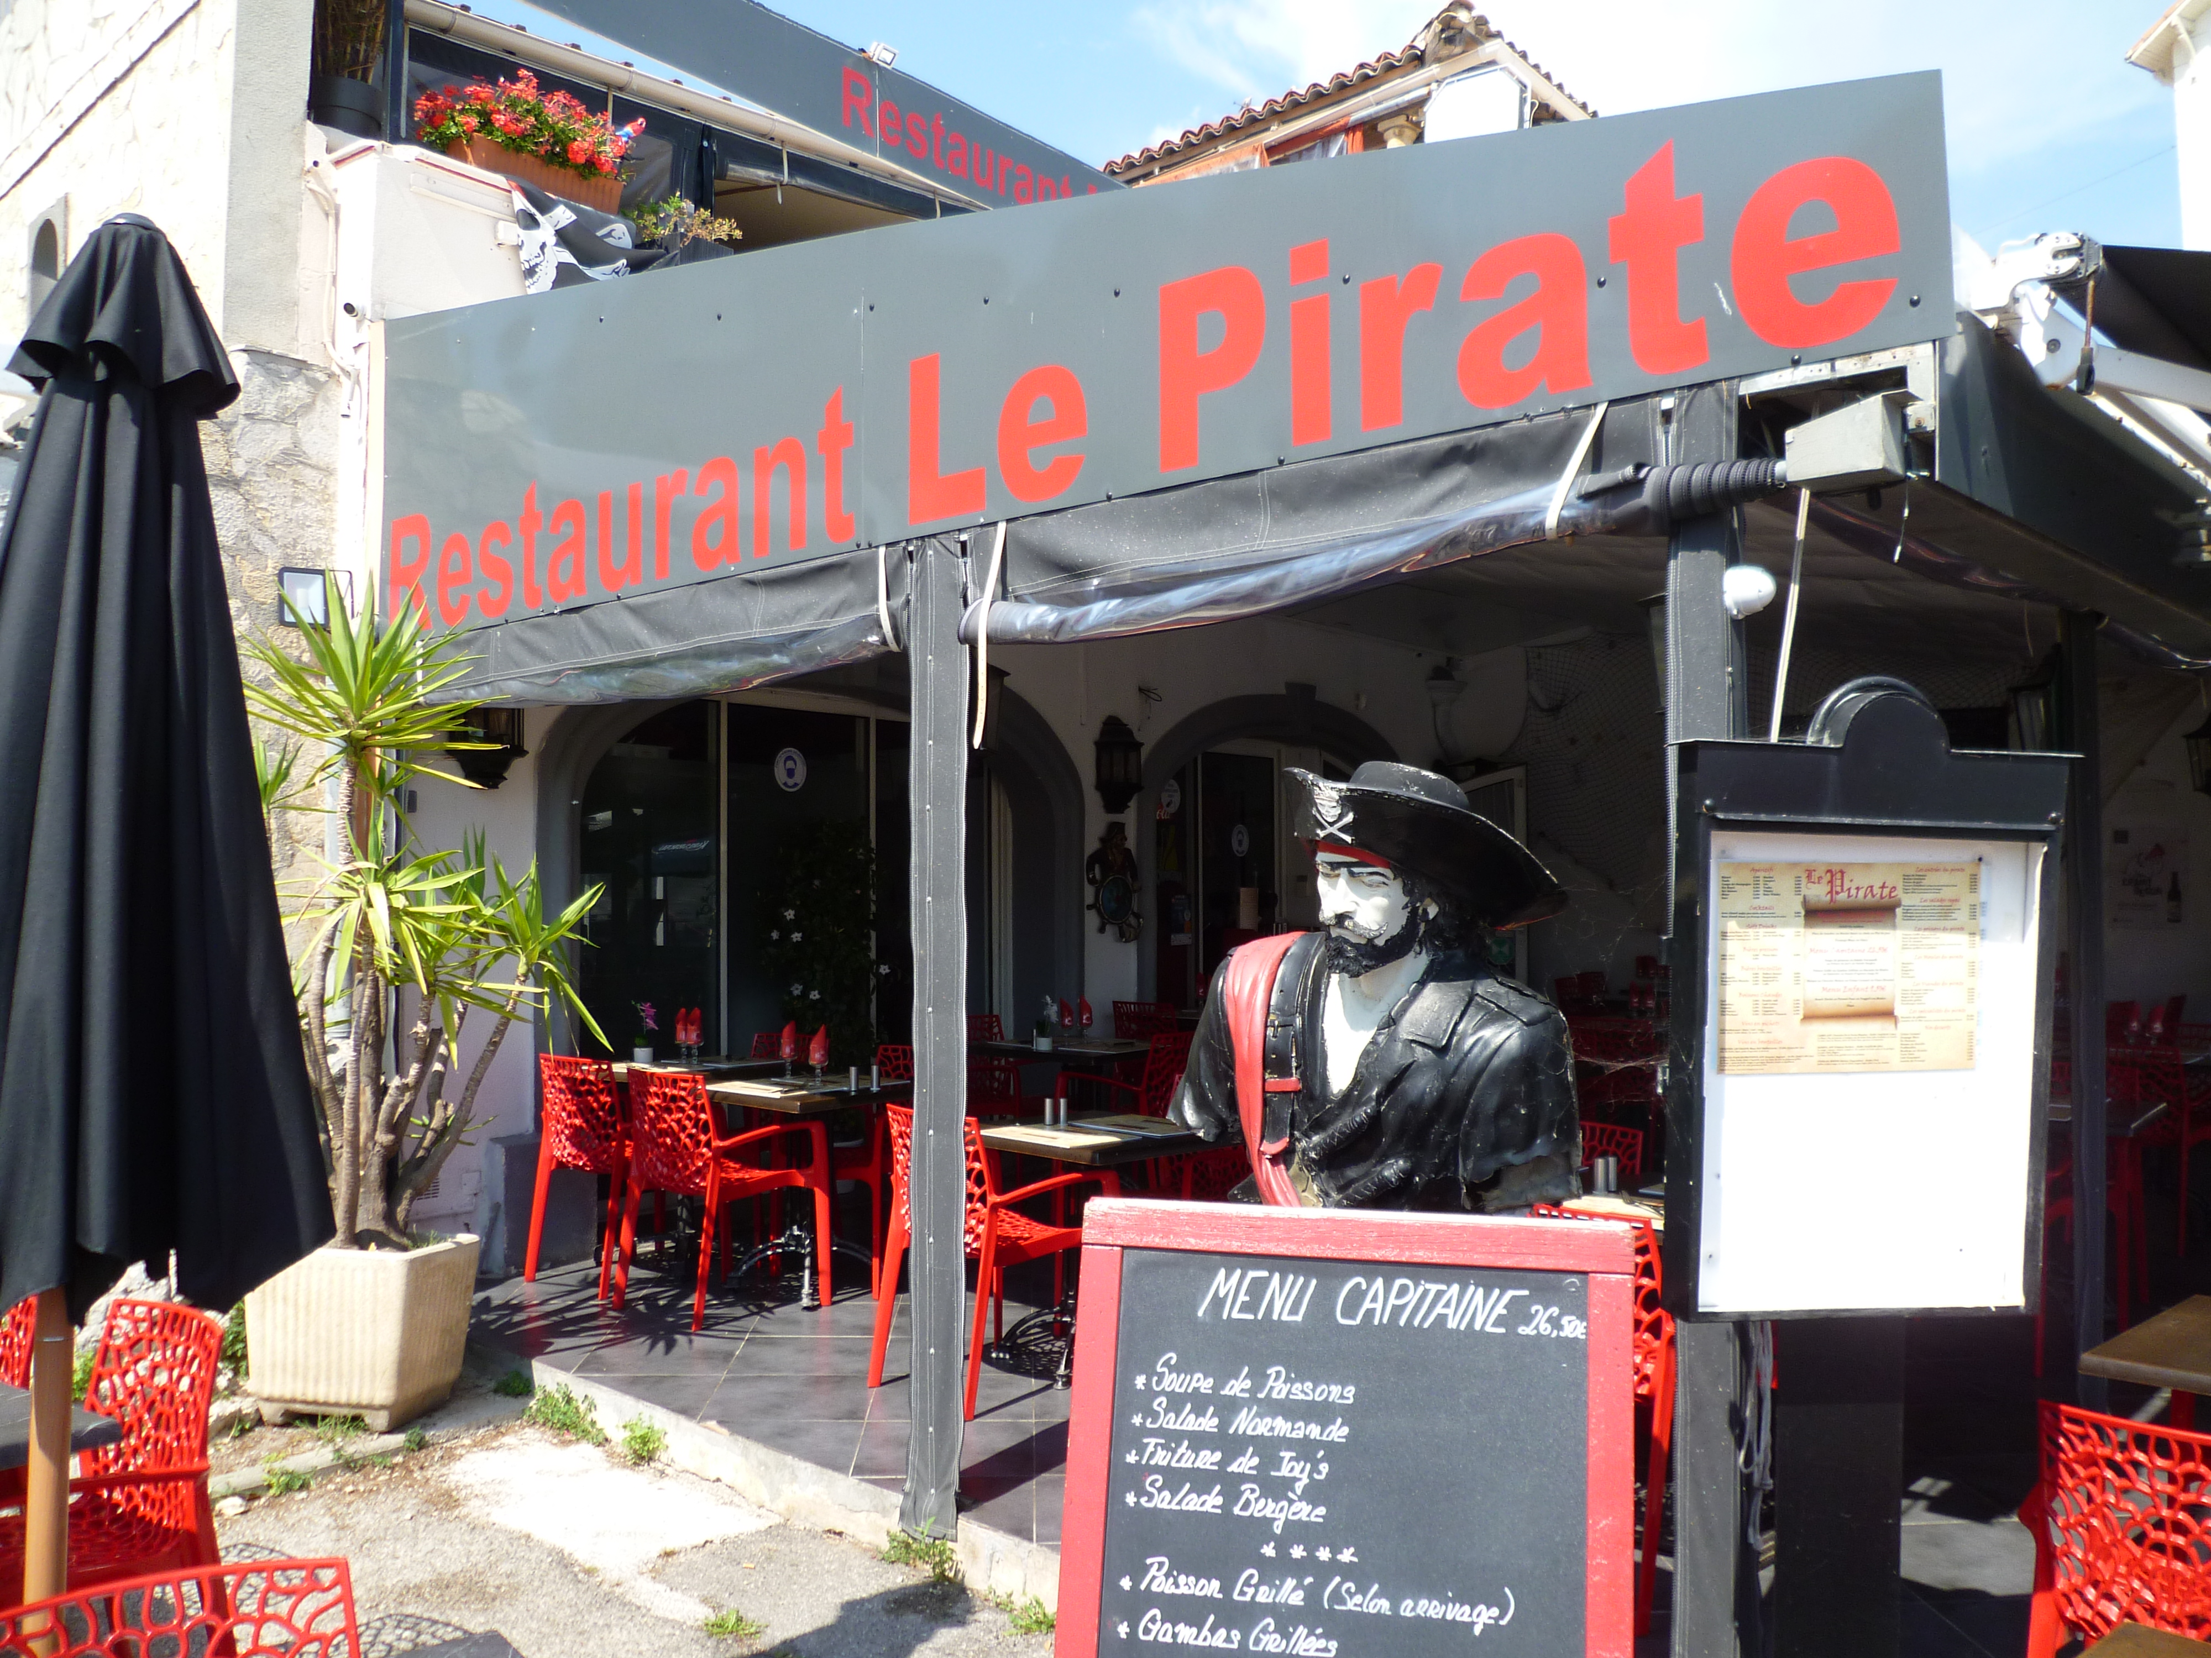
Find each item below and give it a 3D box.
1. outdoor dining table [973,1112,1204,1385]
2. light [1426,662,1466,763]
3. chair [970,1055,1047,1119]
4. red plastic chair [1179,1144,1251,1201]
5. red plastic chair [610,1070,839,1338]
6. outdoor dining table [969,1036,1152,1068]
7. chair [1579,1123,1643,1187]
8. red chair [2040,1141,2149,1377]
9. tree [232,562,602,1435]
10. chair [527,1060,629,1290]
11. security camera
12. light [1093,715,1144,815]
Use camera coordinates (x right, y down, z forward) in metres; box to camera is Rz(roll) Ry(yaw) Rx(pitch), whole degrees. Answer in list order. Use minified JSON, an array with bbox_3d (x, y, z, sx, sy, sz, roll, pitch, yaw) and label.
[{"bbox_3d":[-0.052,1.257,5.352,0.700,0.725,0.700,-1,-2,44],"label":"outdoor dining table"},{"bbox_3d":[2.300,-0.785,12.064,0.260,0.680,0.270,-1,-1,42],"label":"light"},{"bbox_3d":[-0.422,1.286,8.278,0.560,0.820,0.580,-1,-2,33],"label":"chair"},{"bbox_3d":[0.190,1.205,5.601,0.580,0.815,0.550,-1,-1,44],"label":"red plastic chair"},{"bbox_3d":[-1.320,1.212,6.072,0.580,0.815,0.550,-1,-1,40],"label":"red plastic chair"},{"bbox_3d":[-0.120,1.280,7.641,0.700,0.730,0.600,-1,-1,33],"label":"outdoor dining table"},{"bbox_3d":[1.090,1.187,4.502,0.580,0.815,0.550,-1,-1,36],"label":"chair"},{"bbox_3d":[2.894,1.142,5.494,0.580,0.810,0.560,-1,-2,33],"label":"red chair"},{"bbox_3d":[-2.140,0.526,5.492,1.120,2.480,1.020,0,-1,-15],"label":"tree"},{"bbox_3d":[-1.748,1.227,6.536,0.580,0.820,0.560,-1,-2,39],"label":"chair"},{"bbox_3d":[1.055,-0.390,2.933,0.085,0.087,0.070,-1,-2,40],"label":"security camera"},{"bbox_3d":[0.067,-0.332,9.175,0.200,0.520,0.250,-1,-2,43],"label":"light"}]

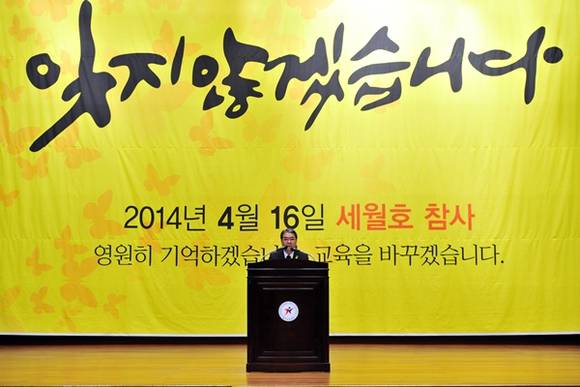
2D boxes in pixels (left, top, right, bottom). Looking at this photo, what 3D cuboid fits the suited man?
[{"bbox_3d":[0.000,1.235,13.450,0.520,1.650,0.360,0,-1,0],"label":"suited man"}]

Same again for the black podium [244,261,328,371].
[{"bbox_3d":[-0.012,1.398,13.180,0.945,1.290,0.600,0,-1,0],"label":"black podium"}]

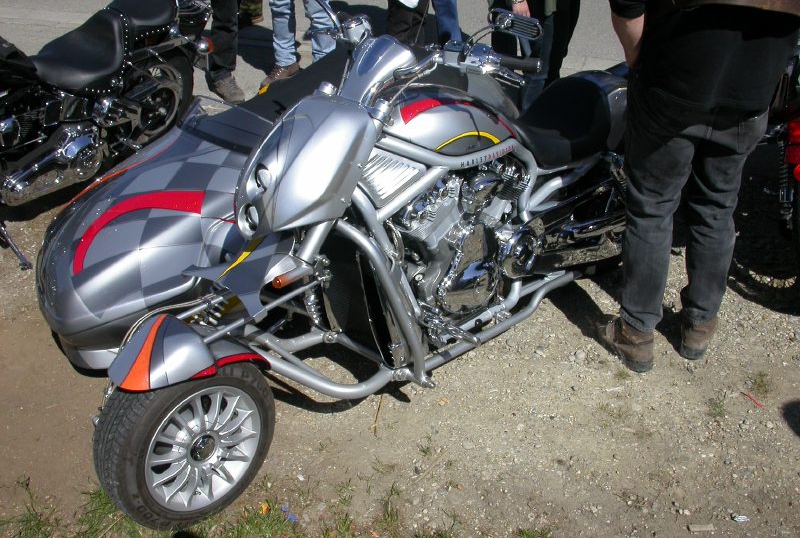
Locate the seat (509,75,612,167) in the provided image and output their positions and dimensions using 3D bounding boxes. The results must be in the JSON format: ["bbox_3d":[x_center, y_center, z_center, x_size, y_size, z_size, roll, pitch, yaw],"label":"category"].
[{"bbox_3d":[0.538,-0.541,3.133,0.460,0.240,0.320,-25,36,-38],"label":"seat"}]

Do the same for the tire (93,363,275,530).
[{"bbox_3d":[-0.556,0.451,2.344,0.482,0.482,0.175,-26,34,-38],"label":"tire"}]

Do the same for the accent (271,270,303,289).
[{"bbox_3d":[-0.291,0.027,2.272,0.085,0.035,0.035,-25,36,-38],"label":"accent"}]

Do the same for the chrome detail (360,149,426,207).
[{"bbox_3d":[-0.018,-0.254,2.461,0.220,0.160,0.050,-25,36,-38],"label":"chrome detail"}]

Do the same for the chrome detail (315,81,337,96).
[{"bbox_3d":[-0.212,-0.513,2.506,0.055,0.045,0.055,25,0,40],"label":"chrome detail"}]

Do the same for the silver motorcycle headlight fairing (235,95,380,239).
[{"bbox_3d":[-0.277,-0.279,2.368,0.380,0.320,0.270,-25,36,-38],"label":"silver motorcycle headlight fairing"}]

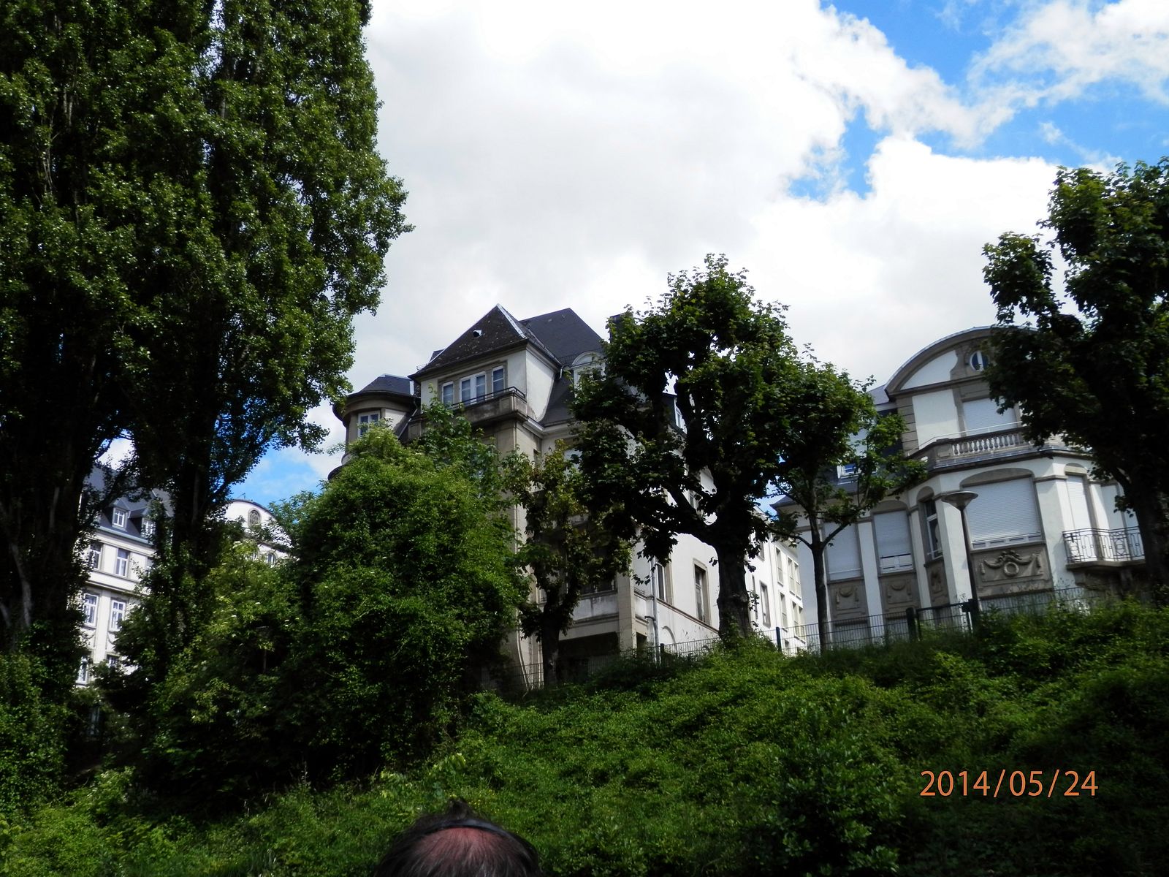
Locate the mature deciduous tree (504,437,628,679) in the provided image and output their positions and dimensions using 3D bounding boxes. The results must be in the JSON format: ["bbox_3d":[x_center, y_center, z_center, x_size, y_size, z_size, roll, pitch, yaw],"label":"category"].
[{"bbox_3d":[-0.356,2.705,24.076,2.659,5.513,2.659,-2,-19,-1],"label":"mature deciduous tree"}]

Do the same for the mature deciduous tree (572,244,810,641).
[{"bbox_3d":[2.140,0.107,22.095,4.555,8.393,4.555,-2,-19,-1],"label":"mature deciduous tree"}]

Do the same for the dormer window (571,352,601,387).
[{"bbox_3d":[0.465,-2.212,42.095,1.550,2.000,1.100,-14,-23,31],"label":"dormer window"}]

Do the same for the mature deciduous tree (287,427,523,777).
[{"bbox_3d":[-2.934,2.589,18.214,3.735,5.939,3.735,-2,-19,-1],"label":"mature deciduous tree"}]

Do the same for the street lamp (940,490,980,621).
[{"bbox_3d":[7.778,2.683,22.594,0.730,3.376,0.730,-15,-23,32],"label":"street lamp"}]

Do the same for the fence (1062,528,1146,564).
[{"bbox_3d":[13.521,2.813,28.990,2.300,0.920,0.600,-8,-20,17],"label":"fence"}]

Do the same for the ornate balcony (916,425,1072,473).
[{"bbox_3d":[11.401,0.458,30.358,4.200,1.100,1.350,-12,-22,26],"label":"ornate balcony"}]

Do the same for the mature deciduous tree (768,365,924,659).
[{"bbox_3d":[5.342,1.477,22.628,2.993,6.274,2.993,-15,-23,32],"label":"mature deciduous tree"}]

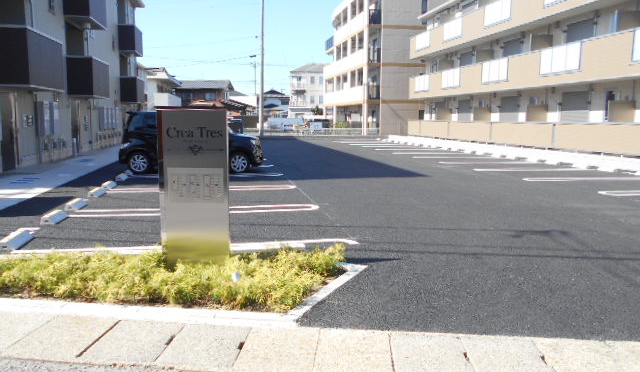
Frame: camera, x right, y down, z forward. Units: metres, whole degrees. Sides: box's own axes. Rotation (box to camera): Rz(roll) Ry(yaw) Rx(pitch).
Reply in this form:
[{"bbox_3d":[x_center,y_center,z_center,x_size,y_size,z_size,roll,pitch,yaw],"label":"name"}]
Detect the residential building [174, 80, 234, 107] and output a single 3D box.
[{"bbox_3d":[-16.528,-11.716,69.172,9.000,6.791,7.500,1,8,5],"label":"residential building"}]

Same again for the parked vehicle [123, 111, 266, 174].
[{"bbox_3d":[-3.521,-1.263,13.531,3.850,1.660,1.700,-1,8,-11],"label":"parked vehicle"}]

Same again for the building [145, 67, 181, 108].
[{"bbox_3d":[-20.523,-9.718,53.736,8.000,7.030,9.000,-1,8,-11],"label":"building"}]

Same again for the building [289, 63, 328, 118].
[{"bbox_3d":[0.150,-14.001,75.253,9.200,10.045,8.000,-1,8,-11],"label":"building"}]

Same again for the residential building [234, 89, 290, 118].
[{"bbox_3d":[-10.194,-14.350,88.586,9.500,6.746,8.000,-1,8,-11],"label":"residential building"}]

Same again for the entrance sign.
[{"bbox_3d":[-1.176,0.042,4.590,0.627,1.560,0.160,-1,8,-6],"label":"entrance sign"}]

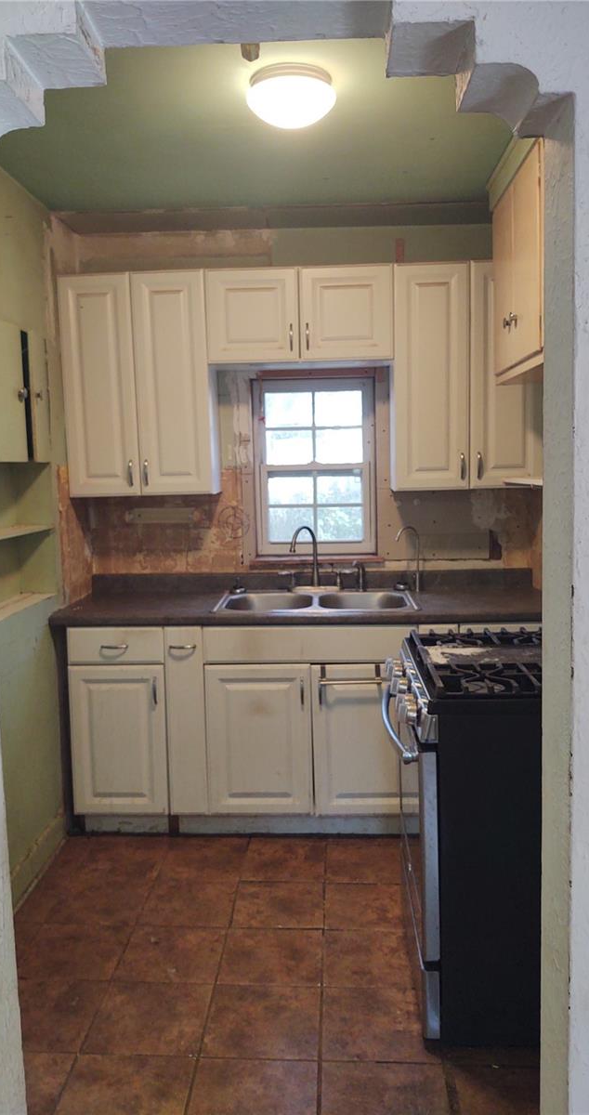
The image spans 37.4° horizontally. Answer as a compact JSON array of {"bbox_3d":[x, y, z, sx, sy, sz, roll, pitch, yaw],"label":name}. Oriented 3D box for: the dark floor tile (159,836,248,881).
[{"bbox_3d":[-0.339,1.147,3.288,0.306,0.012,0.330,-1,7,3],"label":"dark floor tile"}]

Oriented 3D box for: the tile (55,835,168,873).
[{"bbox_3d":[-0.652,1.152,3.304,0.321,0.012,0.327,-1,7,3],"label":"tile"}]

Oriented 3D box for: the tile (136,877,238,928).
[{"bbox_3d":[-0.356,1.197,3.004,0.305,0.010,0.305,-1,7,3],"label":"tile"}]

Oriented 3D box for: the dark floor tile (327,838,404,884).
[{"bbox_3d":[0.273,1.139,3.256,0.306,0.012,0.330,-1,7,3],"label":"dark floor tile"}]

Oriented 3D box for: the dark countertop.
[{"bbox_3d":[0.050,0.157,3.549,1.940,0.120,0.610,-1,7,4],"label":"dark countertop"}]

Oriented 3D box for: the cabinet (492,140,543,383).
[{"bbox_3d":[0.852,-0.913,2.783,0.280,0.652,0.870,-1,7,3],"label":"cabinet"}]

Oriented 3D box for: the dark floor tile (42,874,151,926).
[{"bbox_3d":[-0.665,1.200,3.022,0.305,0.010,0.305,-1,7,3],"label":"dark floor tile"}]

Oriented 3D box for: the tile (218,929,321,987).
[{"bbox_3d":[-0.065,1.229,2.680,0.305,0.010,0.305,-1,7,3],"label":"tile"}]

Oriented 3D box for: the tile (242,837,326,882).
[{"bbox_3d":[-0.033,1.143,3.272,0.306,0.012,0.330,-1,7,3],"label":"tile"}]

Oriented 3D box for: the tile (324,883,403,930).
[{"bbox_3d":[0.261,1.189,2.969,0.305,0.010,0.305,-1,7,3],"label":"tile"}]

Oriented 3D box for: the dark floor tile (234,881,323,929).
[{"bbox_3d":[-0.048,1.193,2.986,0.305,0.010,0.305,-1,7,3],"label":"dark floor tile"}]

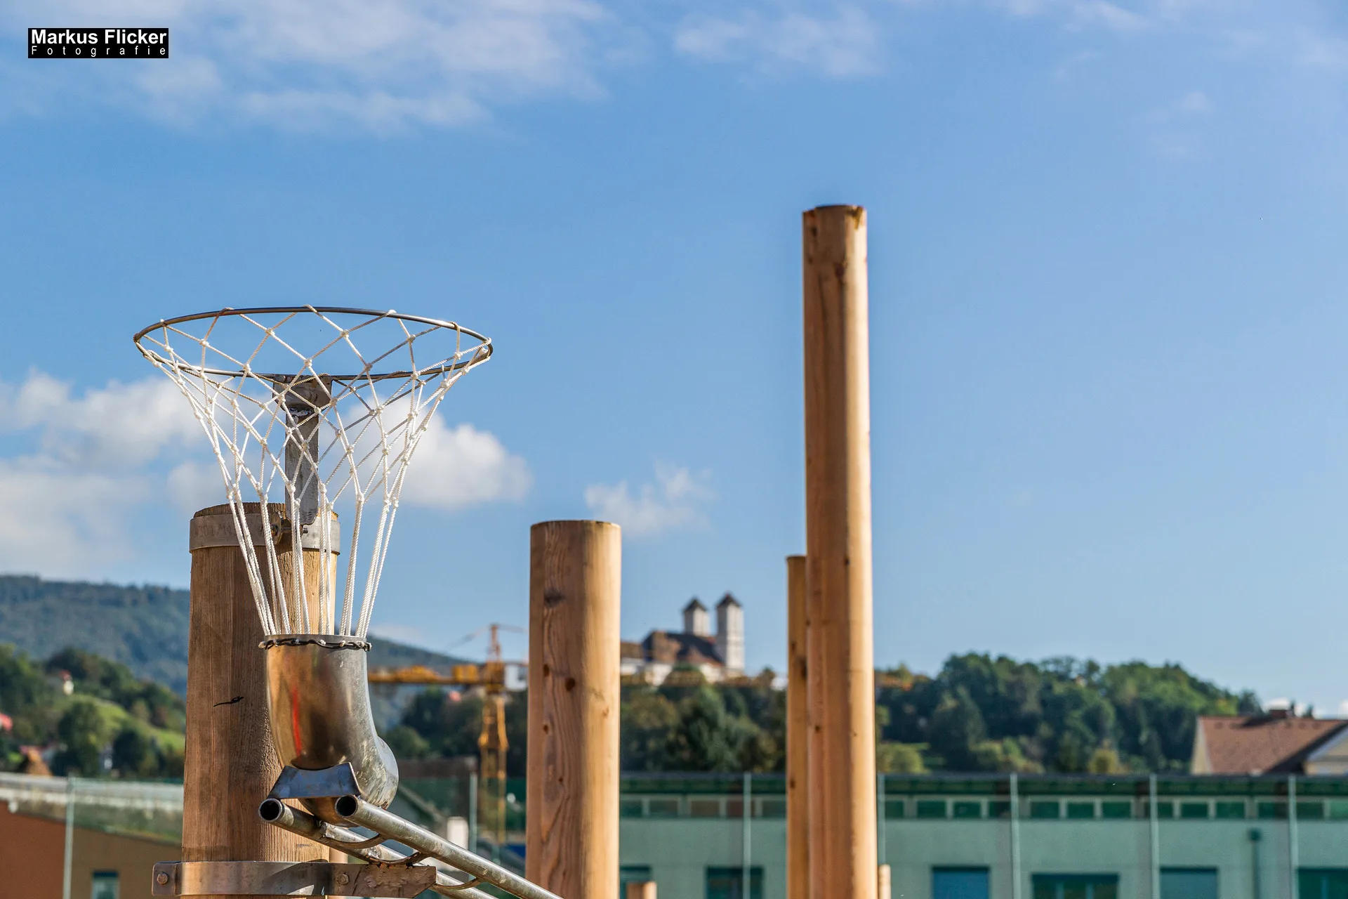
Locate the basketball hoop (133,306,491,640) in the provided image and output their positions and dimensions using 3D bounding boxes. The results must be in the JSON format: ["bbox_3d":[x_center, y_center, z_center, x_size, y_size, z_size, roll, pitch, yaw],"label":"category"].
[{"bbox_3d":[-0.484,0.053,3.692,0.470,0.395,0.520,3,-10,-21],"label":"basketball hoop"}]

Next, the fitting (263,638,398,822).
[{"bbox_3d":[-0.461,0.376,3.703,0.138,0.245,0.195,-4,-10,23],"label":"fitting"}]

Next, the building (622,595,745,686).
[{"bbox_3d":[1.856,61.454,900.000,36.000,31.000,26.000,6,-11,-34],"label":"building"}]

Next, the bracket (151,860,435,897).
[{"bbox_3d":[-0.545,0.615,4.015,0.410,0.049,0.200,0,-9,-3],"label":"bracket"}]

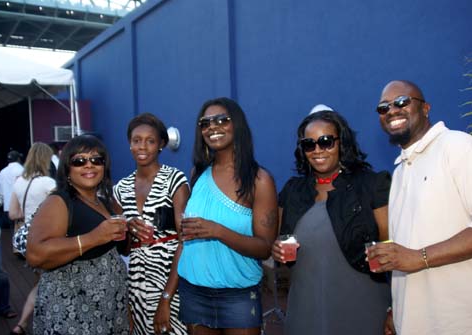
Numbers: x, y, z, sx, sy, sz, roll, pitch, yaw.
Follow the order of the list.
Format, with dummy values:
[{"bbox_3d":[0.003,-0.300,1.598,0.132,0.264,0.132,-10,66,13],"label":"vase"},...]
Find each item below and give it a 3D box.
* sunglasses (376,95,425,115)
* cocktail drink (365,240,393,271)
[{"bbox_3d":[0.629,-0.223,1.880,0.145,0.046,0.140,5,-13,-45],"label":"sunglasses"},{"bbox_3d":[0.476,0.298,1.680,0.076,0.096,0.076,-4,2,11],"label":"cocktail drink"}]

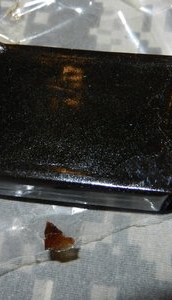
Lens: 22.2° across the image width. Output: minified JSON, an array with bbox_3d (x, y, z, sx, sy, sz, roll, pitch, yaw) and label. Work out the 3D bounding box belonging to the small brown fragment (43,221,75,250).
[{"bbox_3d":[-0.007,0.022,0.115,0.007,0.003,0.007,0,71,2],"label":"small brown fragment"}]

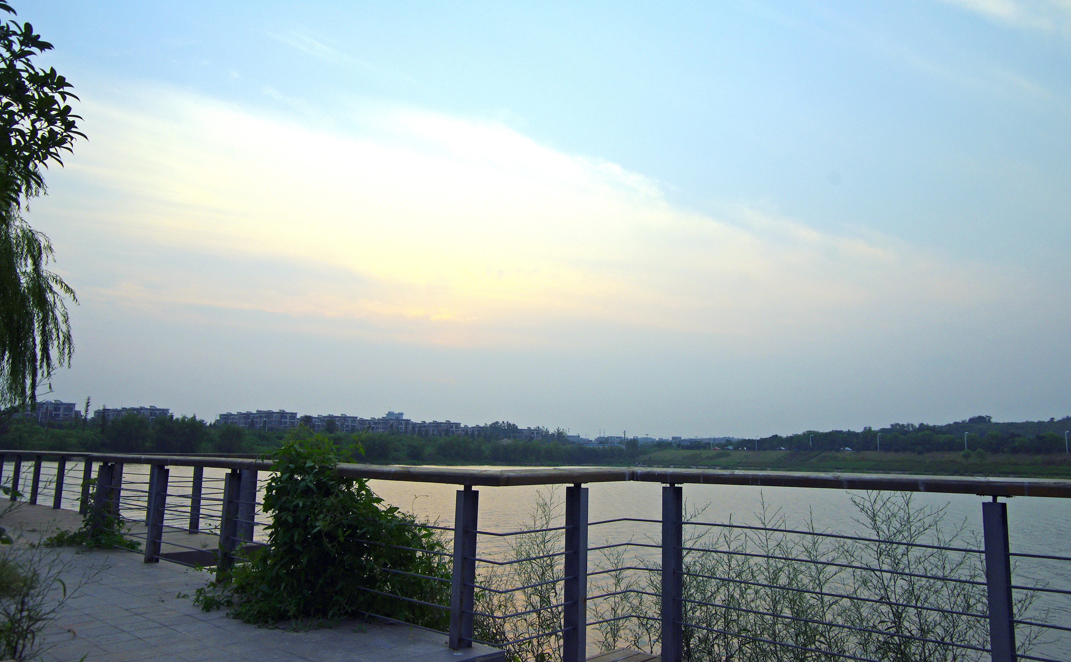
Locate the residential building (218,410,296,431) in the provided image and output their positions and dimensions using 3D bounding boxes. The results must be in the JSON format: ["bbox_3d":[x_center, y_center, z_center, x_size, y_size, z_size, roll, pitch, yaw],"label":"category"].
[{"bbox_3d":[-166.500,54.280,428.020,43.500,14.300,13.500,0,-9,9],"label":"residential building"}]

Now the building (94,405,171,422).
[{"bbox_3d":[-226.710,48.800,401.290,35.300,14.000,13.500,0,-9,9],"label":"building"}]

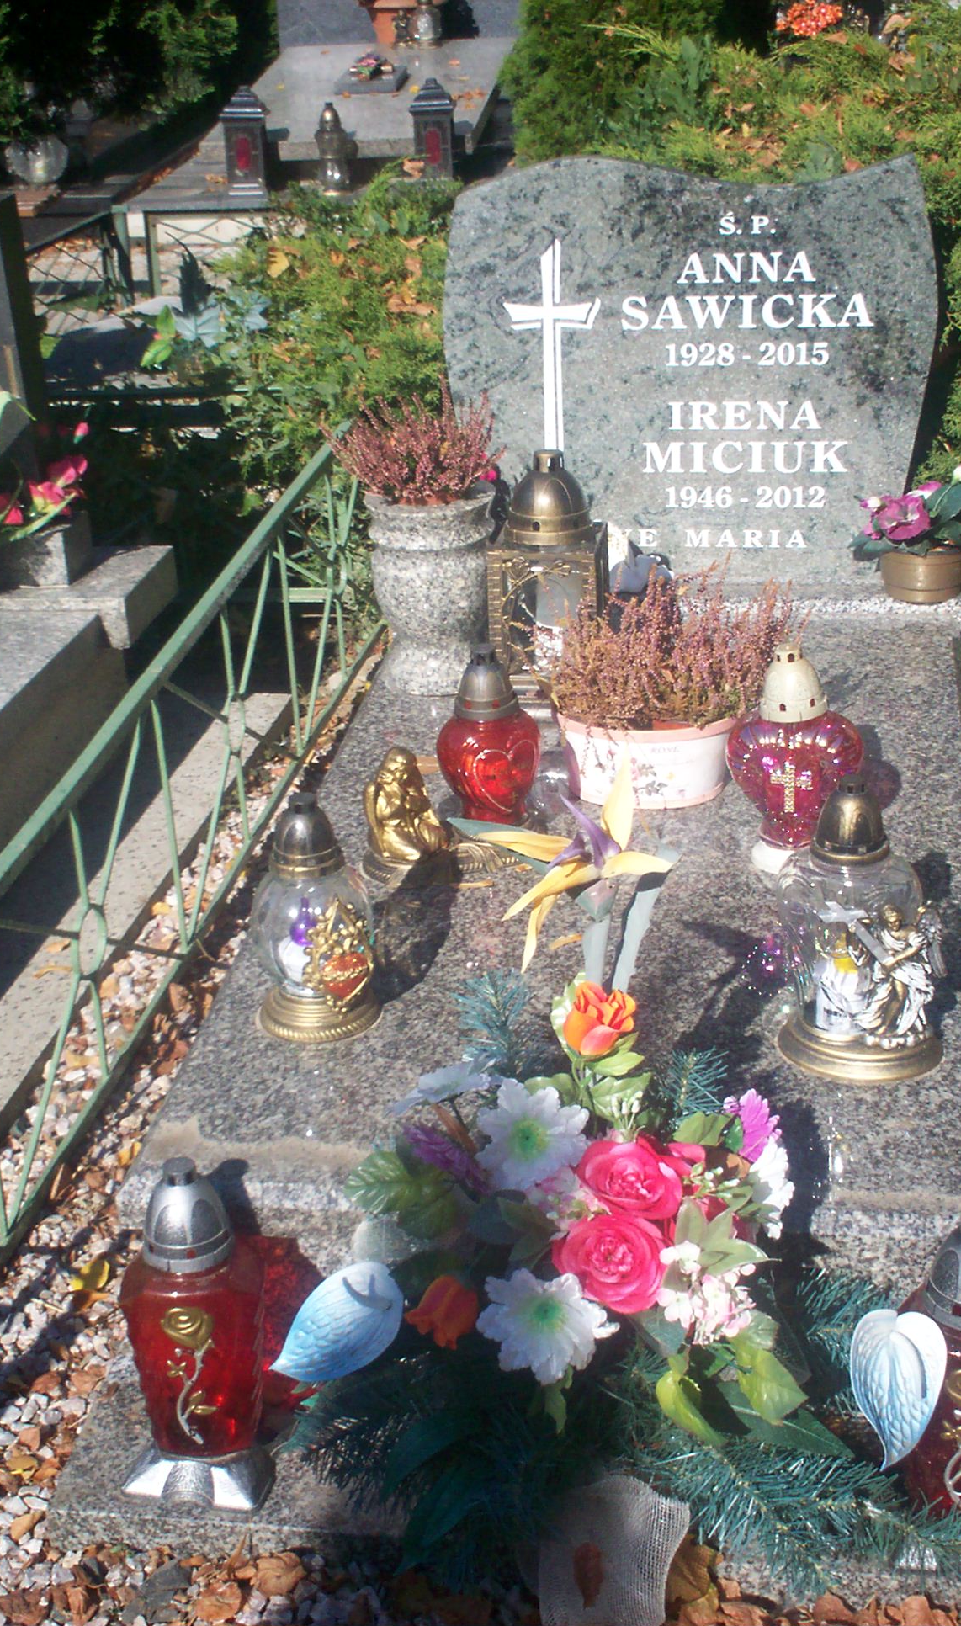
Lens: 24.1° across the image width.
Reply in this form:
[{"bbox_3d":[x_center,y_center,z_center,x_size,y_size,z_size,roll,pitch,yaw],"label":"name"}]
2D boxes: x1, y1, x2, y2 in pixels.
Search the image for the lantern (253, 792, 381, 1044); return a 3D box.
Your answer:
[{"bbox_3d":[-0.159,0.095,2.165,0.125,0.242,0.125,-2,25,1],"label":"lantern"}]

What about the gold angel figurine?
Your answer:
[{"bbox_3d":[-0.080,-0.005,2.485,0.095,0.133,0.082,-9,26,-14],"label":"gold angel figurine"}]

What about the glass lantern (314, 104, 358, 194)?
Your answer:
[{"bbox_3d":[-0.442,-2.002,6.800,0.115,0.270,0.115,0,24,5],"label":"glass lantern"}]

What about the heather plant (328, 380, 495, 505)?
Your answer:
[{"bbox_3d":[-0.085,-0.470,2.865,0.210,0.155,0.190,1,25,8],"label":"heather plant"}]

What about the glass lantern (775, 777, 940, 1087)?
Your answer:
[{"bbox_3d":[0.361,0.096,2.116,0.160,0.268,0.165,-2,25,1],"label":"glass lantern"}]

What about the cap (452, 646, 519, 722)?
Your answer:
[{"bbox_3d":[0.006,-0.146,2.540,0.074,0.073,0.074,-2,25,1],"label":"cap"}]

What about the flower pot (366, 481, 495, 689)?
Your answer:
[{"bbox_3d":[-0.069,-0.302,2.985,0.172,0.255,0.172,-2,25,1],"label":"flower pot"}]

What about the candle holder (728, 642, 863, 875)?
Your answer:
[{"bbox_3d":[0.346,-0.064,2.471,0.147,0.247,0.115,3,25,11],"label":"candle holder"}]

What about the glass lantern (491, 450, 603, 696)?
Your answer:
[{"bbox_3d":[0.085,-0.291,2.840,0.140,0.330,0.140,1,25,8],"label":"glass lantern"}]

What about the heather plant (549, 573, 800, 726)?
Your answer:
[{"bbox_3d":[0.224,-0.198,2.629,0.285,0.168,0.190,-1,25,3],"label":"heather plant"}]

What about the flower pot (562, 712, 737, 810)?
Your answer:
[{"bbox_3d":[0.202,-0.077,2.678,0.222,0.100,0.130,-1,25,3],"label":"flower pot"}]

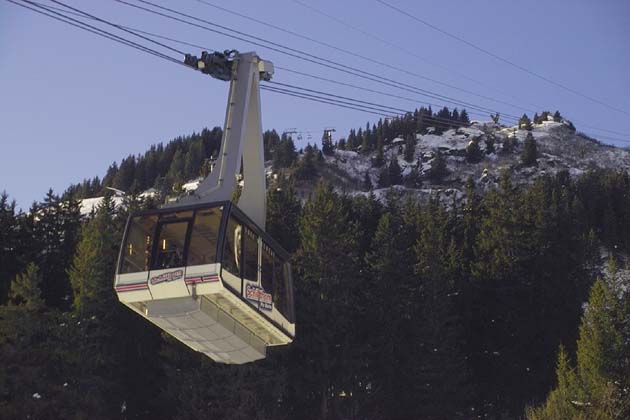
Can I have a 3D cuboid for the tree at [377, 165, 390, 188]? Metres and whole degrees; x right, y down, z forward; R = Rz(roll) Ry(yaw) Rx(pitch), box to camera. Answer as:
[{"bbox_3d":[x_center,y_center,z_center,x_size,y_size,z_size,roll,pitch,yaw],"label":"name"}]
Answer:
[{"bbox_3d":[26.325,-12.888,571.626,5.370,9.850,5.370,1,-19,0],"label":"tree"}]

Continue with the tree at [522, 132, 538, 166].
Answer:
[{"bbox_3d":[88.739,-24.941,612.486,6.560,15.060,6.560,1,-19,0],"label":"tree"}]

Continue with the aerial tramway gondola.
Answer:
[{"bbox_3d":[-2.798,-0.672,41.835,2.950,8.670,5.980,-5,-20,17],"label":"aerial tramway gondola"}]

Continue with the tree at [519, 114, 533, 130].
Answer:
[{"bbox_3d":[93.585,-38.908,661.271,6.210,7.700,6.210,1,-19,0],"label":"tree"}]

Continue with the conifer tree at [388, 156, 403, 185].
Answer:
[{"bbox_3d":[31.224,-15.339,576.918,5.410,11.620,5.410,1,-19,0],"label":"conifer tree"}]

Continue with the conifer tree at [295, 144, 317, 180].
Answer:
[{"bbox_3d":[-3.656,-18.311,572.450,8.430,14.840,8.430,1,-19,0],"label":"conifer tree"}]

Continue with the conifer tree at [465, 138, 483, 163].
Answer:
[{"bbox_3d":[65.189,-24.486,611.752,7.380,10.610,7.380,1,-19,0],"label":"conifer tree"}]

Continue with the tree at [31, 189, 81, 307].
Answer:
[{"bbox_3d":[-31.841,4.502,182.506,6.050,15.180,6.050,1,-19,0],"label":"tree"}]

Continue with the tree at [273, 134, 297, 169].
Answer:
[{"bbox_3d":[-12.148,-23.327,592.400,9.520,14.540,9.520,1,-19,0],"label":"tree"}]

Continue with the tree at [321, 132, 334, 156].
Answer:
[{"bbox_3d":[5.225,-27.395,621.782,5.840,10.790,5.840,1,-19,0],"label":"tree"}]

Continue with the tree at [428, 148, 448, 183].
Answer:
[{"bbox_3d":[48.770,-17.600,587.374,7.870,14.380,7.870,1,-19,0],"label":"tree"}]

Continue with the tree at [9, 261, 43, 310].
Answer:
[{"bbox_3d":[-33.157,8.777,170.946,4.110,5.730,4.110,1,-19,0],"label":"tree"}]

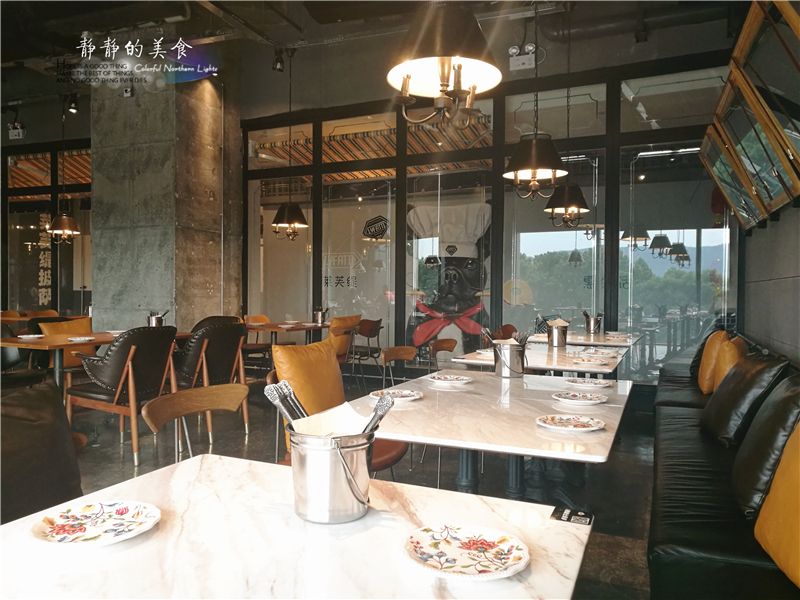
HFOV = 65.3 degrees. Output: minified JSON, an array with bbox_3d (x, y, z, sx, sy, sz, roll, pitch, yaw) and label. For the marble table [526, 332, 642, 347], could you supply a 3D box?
[{"bbox_3d":[1.414,0.646,4.670,0.700,0.735,1.150,0,1,24],"label":"marble table"}]

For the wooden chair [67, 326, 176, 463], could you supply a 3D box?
[{"bbox_3d":[-1.816,0.596,4.095,0.580,0.830,0.540,0,1,24],"label":"wooden chair"}]

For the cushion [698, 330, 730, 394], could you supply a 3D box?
[{"bbox_3d":[2.148,0.417,4.249,0.160,0.430,0.430,22,9,22],"label":"cushion"}]

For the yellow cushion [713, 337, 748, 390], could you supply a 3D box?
[{"bbox_3d":[2.019,0.426,3.880,0.160,0.430,0.430,22,9,22],"label":"yellow cushion"}]

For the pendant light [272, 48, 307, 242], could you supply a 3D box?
[{"bbox_3d":[-1.057,-1.508,6.131,0.360,1.860,0.360,0,1,0],"label":"pendant light"}]

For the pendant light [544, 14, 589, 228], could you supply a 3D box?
[{"bbox_3d":[1.322,-1.387,4.862,0.360,1.690,0.360,1,1,23],"label":"pendant light"}]

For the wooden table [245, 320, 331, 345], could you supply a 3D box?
[{"bbox_3d":[-1.115,0.615,6.289,0.760,0.750,1.200,1,1,23],"label":"wooden table"}]

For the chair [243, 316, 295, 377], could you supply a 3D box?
[{"bbox_3d":[-1.495,0.583,6.958,0.500,0.790,0.480,1,1,23],"label":"chair"}]

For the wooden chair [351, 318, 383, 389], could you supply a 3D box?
[{"bbox_3d":[-0.413,0.593,6.133,0.500,0.810,0.450,0,1,24],"label":"wooden chair"}]

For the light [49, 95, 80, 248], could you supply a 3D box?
[{"bbox_3d":[-3.414,-1.318,6.350,0.335,1.500,0.335,0,1,24],"label":"light"}]

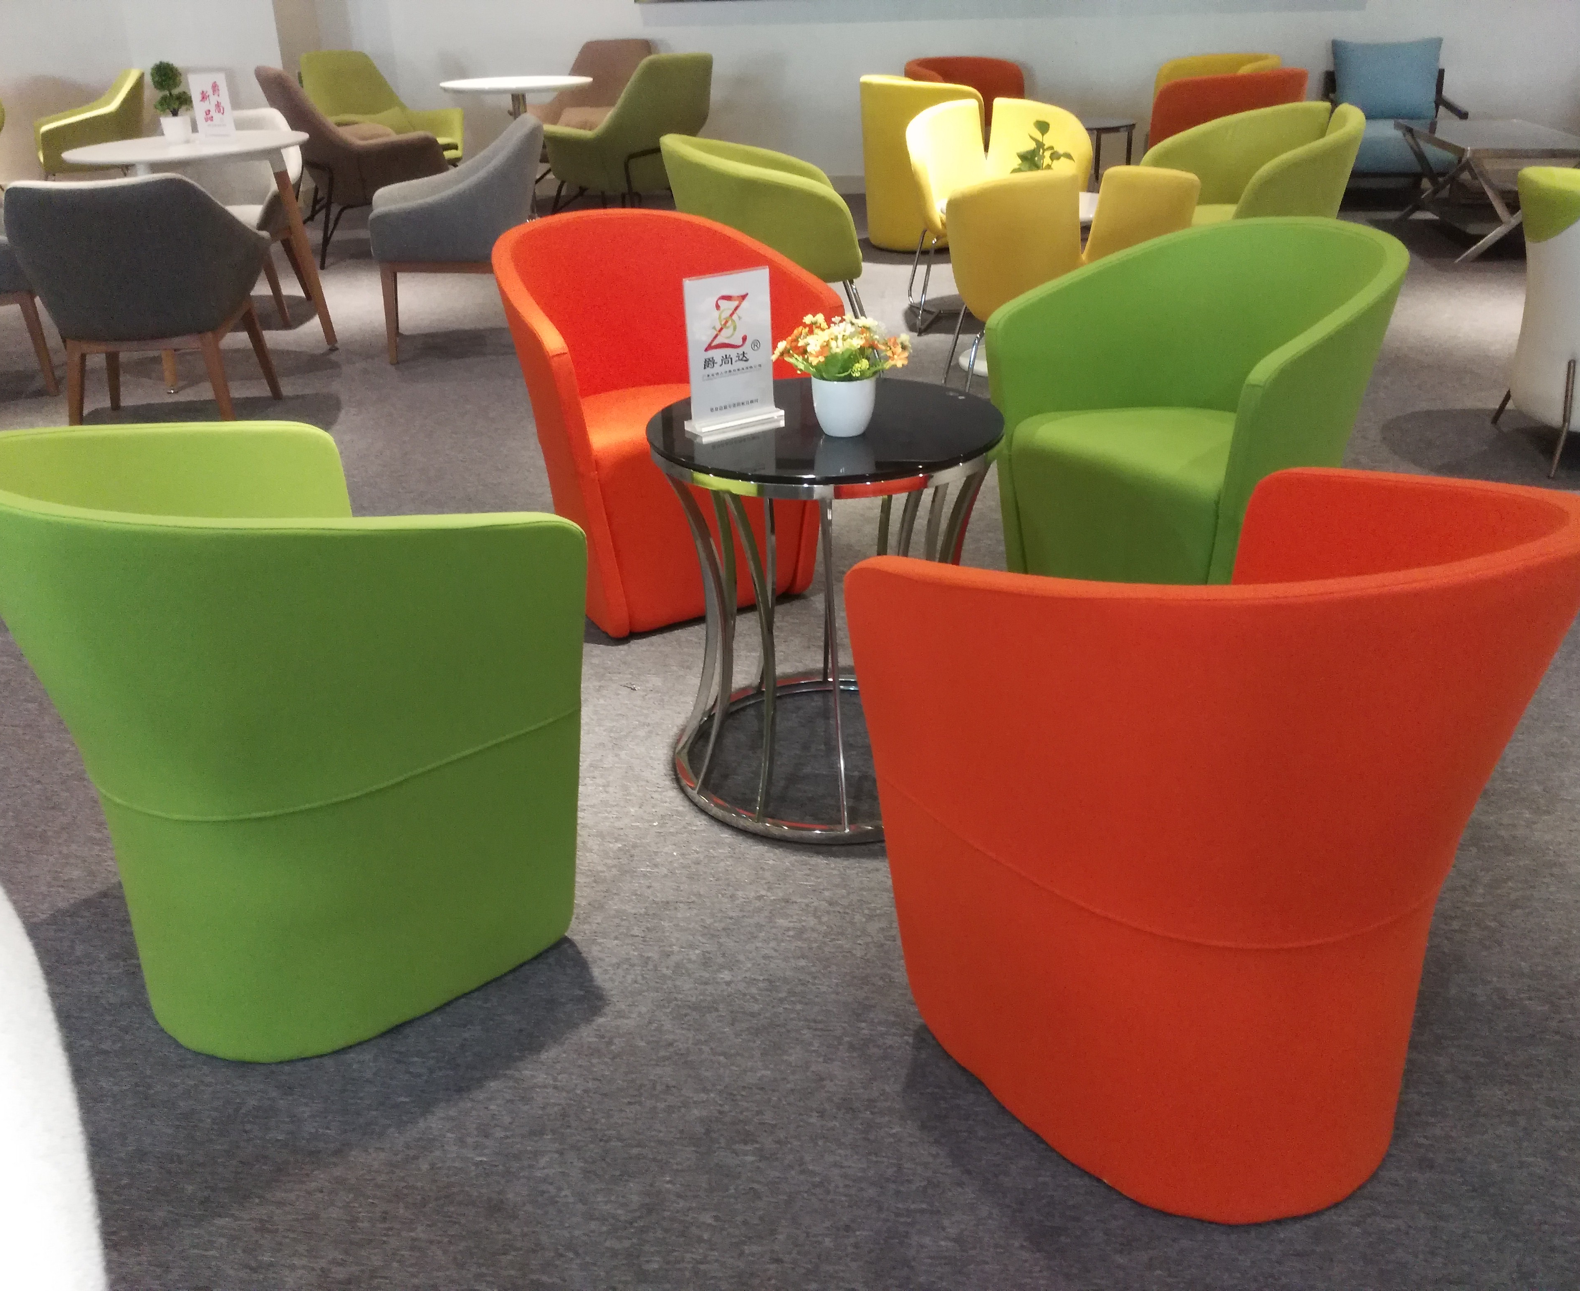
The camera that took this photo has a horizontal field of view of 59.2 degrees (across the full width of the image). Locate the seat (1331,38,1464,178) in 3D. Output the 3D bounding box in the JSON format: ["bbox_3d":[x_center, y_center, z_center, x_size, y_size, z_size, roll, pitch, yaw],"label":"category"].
[{"bbox_3d":[3.050,-2.631,7.092,0.640,0.790,0.730,2,26,9],"label":"seat"}]

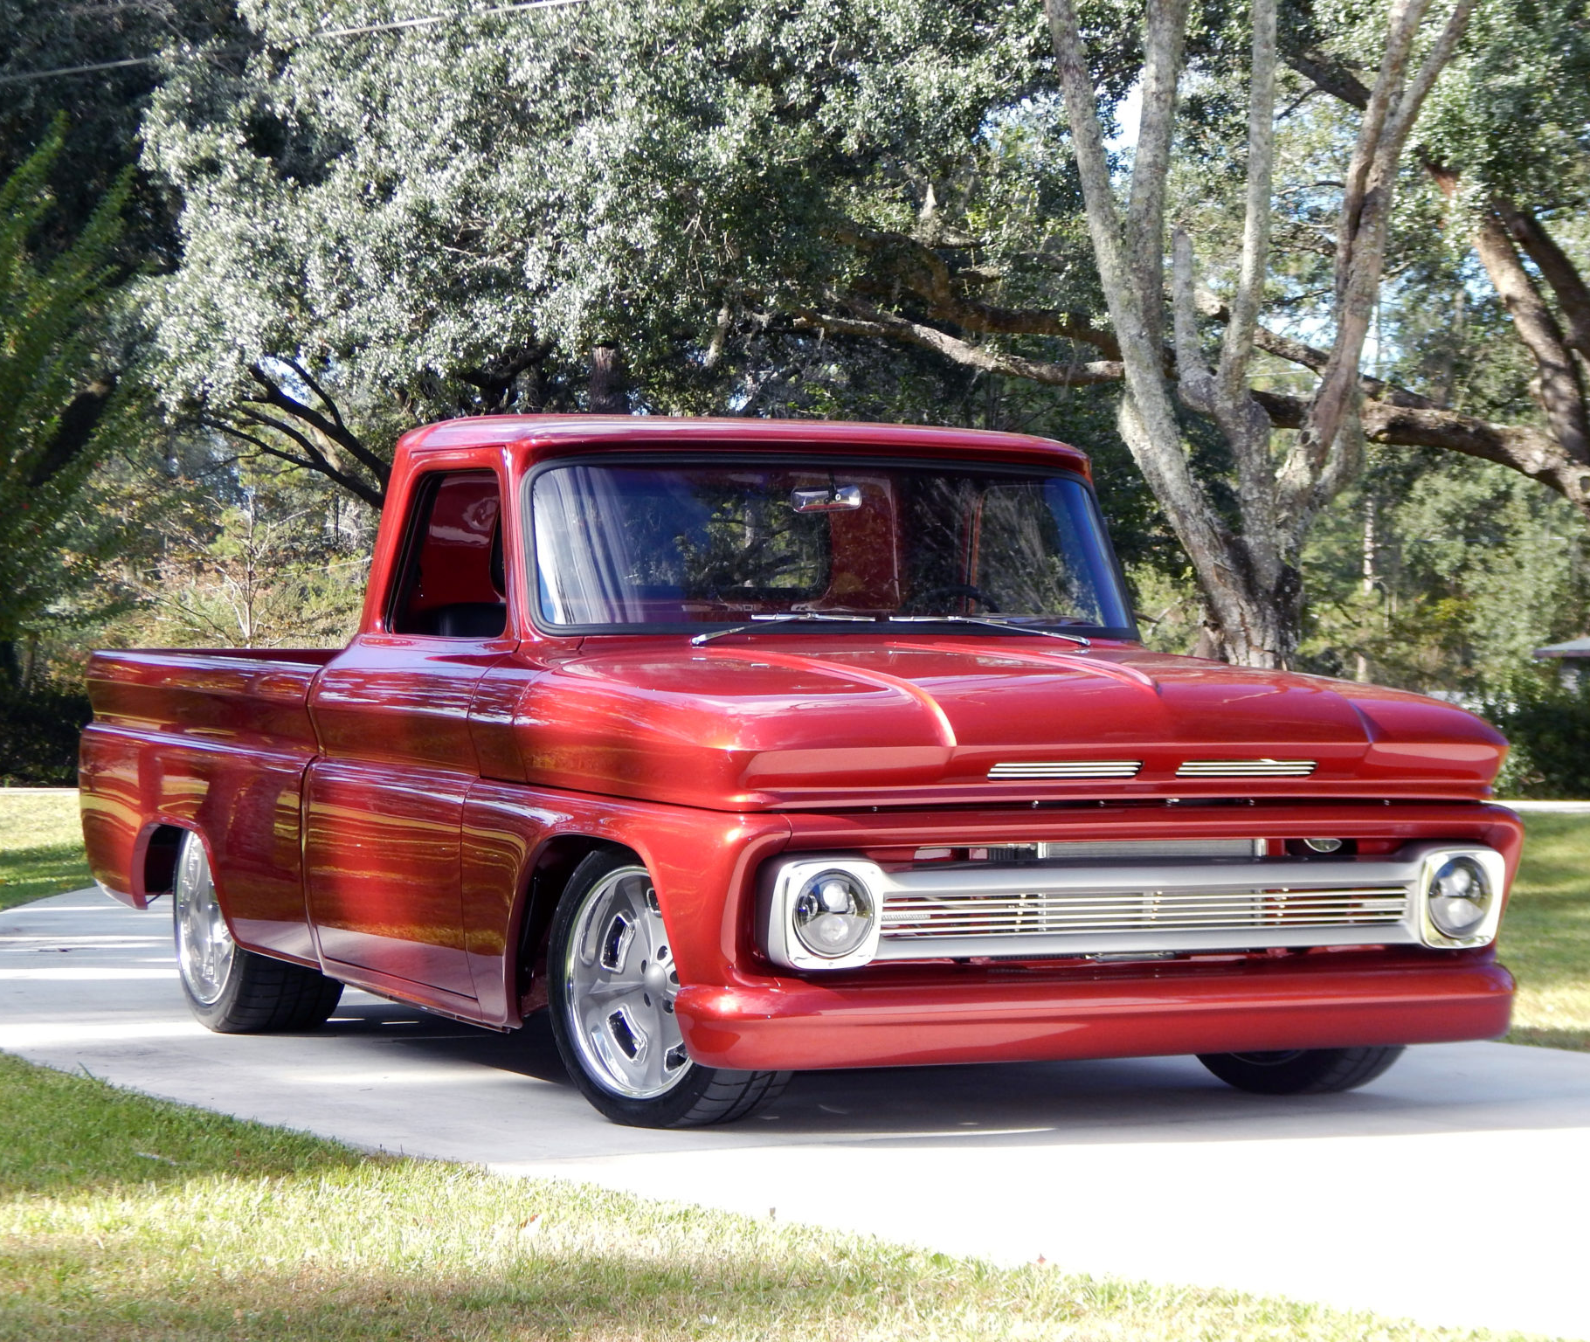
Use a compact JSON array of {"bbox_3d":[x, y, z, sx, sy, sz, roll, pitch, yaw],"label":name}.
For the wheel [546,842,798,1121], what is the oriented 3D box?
[{"bbox_3d":[-0.249,0.683,8.700,0.245,0.650,0.650,1,-1,-41],"label":"wheel"}]

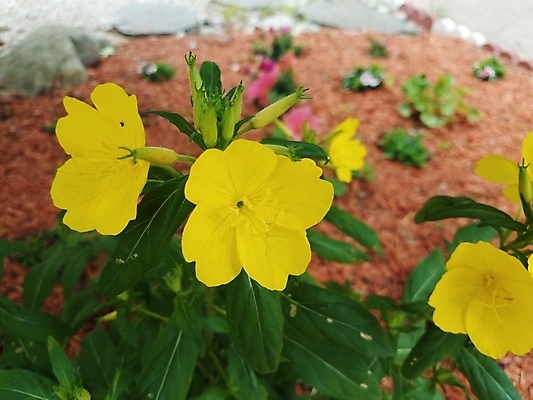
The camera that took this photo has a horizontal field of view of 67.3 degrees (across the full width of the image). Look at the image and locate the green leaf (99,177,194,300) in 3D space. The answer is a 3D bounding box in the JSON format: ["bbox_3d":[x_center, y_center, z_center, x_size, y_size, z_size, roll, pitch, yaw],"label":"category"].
[{"bbox_3d":[-0.059,0.018,0.197,0.027,0.011,0.075,34,85,9],"label":"green leaf"}]

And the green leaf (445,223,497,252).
[{"bbox_3d":[0.129,0.025,0.250,0.029,0.024,0.010,12,9,2],"label":"green leaf"}]

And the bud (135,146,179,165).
[{"bbox_3d":[-0.050,-0.020,0.180,0.021,0.007,0.007,6,73,-9],"label":"bud"}]

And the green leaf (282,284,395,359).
[{"bbox_3d":[0.035,0.061,0.203,0.064,0.009,0.028,29,66,6],"label":"green leaf"}]

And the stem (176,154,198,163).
[{"bbox_3d":[-0.035,-0.018,0.180,0.010,0.003,0.003,8,73,-6],"label":"stem"}]

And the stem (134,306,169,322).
[{"bbox_3d":[-0.072,0.071,0.250,0.023,0.003,0.003,22,58,0],"label":"stem"}]

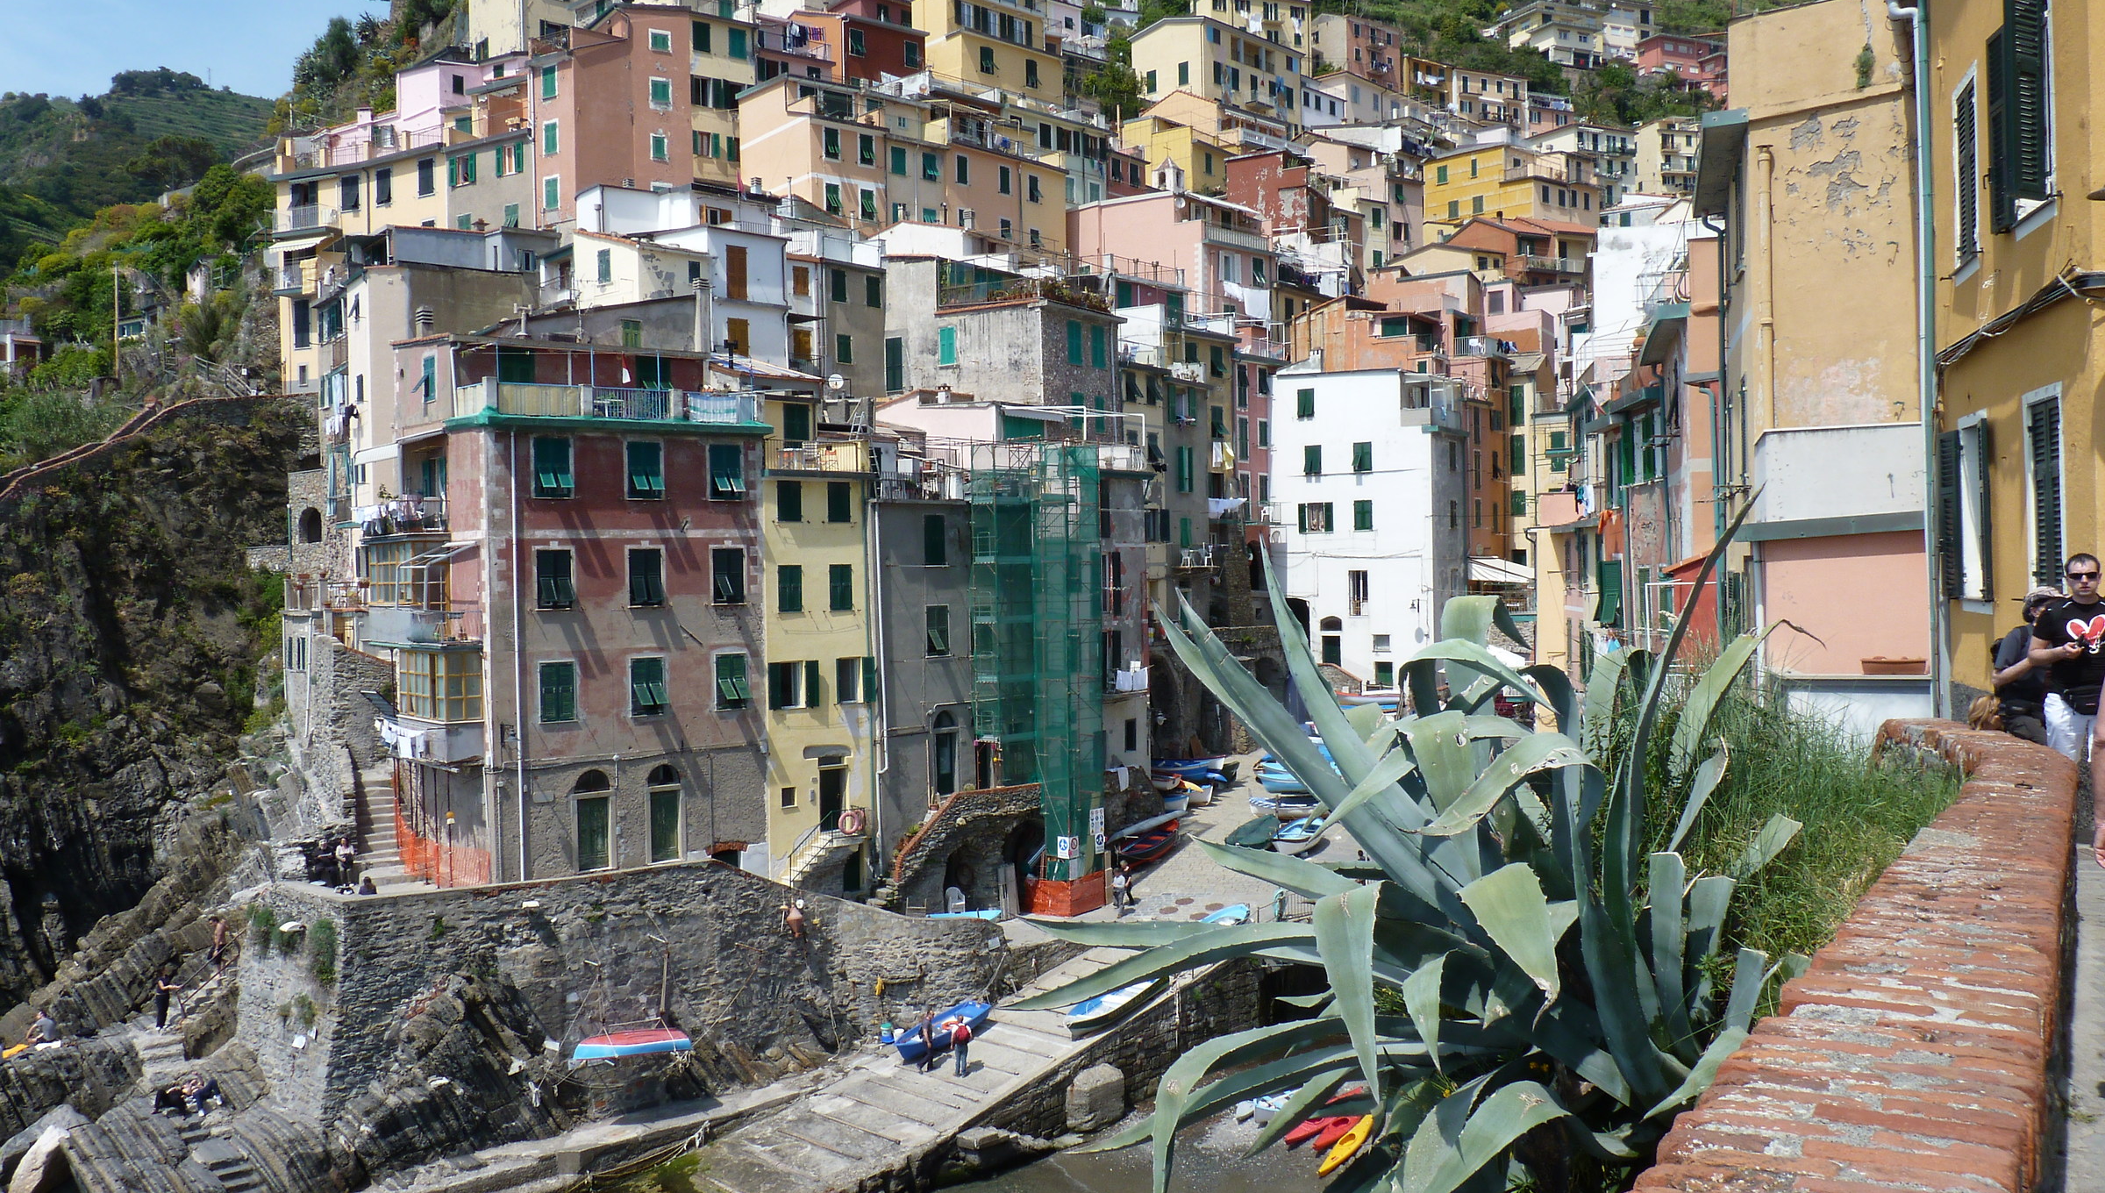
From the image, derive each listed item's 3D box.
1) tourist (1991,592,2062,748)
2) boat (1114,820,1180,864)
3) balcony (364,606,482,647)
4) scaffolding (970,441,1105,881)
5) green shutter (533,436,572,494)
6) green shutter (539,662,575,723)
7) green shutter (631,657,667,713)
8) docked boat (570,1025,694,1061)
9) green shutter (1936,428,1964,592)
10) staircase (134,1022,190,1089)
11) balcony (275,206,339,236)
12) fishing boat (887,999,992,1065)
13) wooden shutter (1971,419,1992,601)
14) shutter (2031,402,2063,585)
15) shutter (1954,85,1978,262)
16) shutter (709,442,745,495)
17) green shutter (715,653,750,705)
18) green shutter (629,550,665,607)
[{"bbox_3d":[5.702,0.737,9.502,0.480,1.600,0.500,-1,0,22],"label":"tourist"},{"bbox_3d":[3.859,10.167,67.000,1.650,1.000,5.200,-1,0,26],"label":"boat"},{"bbox_3d":[-18.284,0.834,47.600,1.300,1.150,5.500,-1,0,-40],"label":"balcony"},{"bbox_3d":[-0.502,2.566,55.700,4.500,15.200,2.100,-1,0,-34],"label":"scaffolding"},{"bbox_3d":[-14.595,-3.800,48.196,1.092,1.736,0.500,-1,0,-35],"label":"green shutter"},{"bbox_3d":[-14.589,2.837,48.416,1.015,1.745,0.100,-1,0,-35],"label":"green shutter"},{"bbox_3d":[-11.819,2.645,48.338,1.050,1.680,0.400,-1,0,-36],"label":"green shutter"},{"bbox_3d":[-11.132,11.873,43.500,3.150,0.550,1.200,-1,0,-14],"label":"docked boat"},{"bbox_3d":[8.568,-0.774,15.619,0.060,1.620,0.400,-1,0,8],"label":"green shutter"},{"bbox_3d":[-23.192,12.068,42.800,1.250,0.950,2.800,-1,0,-32],"label":"staircase"},{"bbox_3d":[-34.622,-17.363,76.401,3.635,1.250,0.950,-1,0,27],"label":"balcony"},{"bbox_3d":[-3.220,12.800,48.050,1.400,0.680,3.600,-1,9,44],"label":"fishing boat"},{"bbox_3d":[8.108,-0.756,14.261,0.060,1.630,0.390,-1,0,23],"label":"wooden shutter"},{"bbox_3d":[7.871,-0.749,13.000,0.060,1.580,0.908,-1,0,19],"label":"shutter"},{"bbox_3d":[8.304,-3.843,14.899,0.060,1.580,0.670,-1,0,18],"label":"shutter"},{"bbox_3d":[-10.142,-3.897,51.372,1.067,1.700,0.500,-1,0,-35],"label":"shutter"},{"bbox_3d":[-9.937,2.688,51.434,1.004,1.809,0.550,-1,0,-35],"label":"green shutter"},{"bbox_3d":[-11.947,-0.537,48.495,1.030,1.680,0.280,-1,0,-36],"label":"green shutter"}]

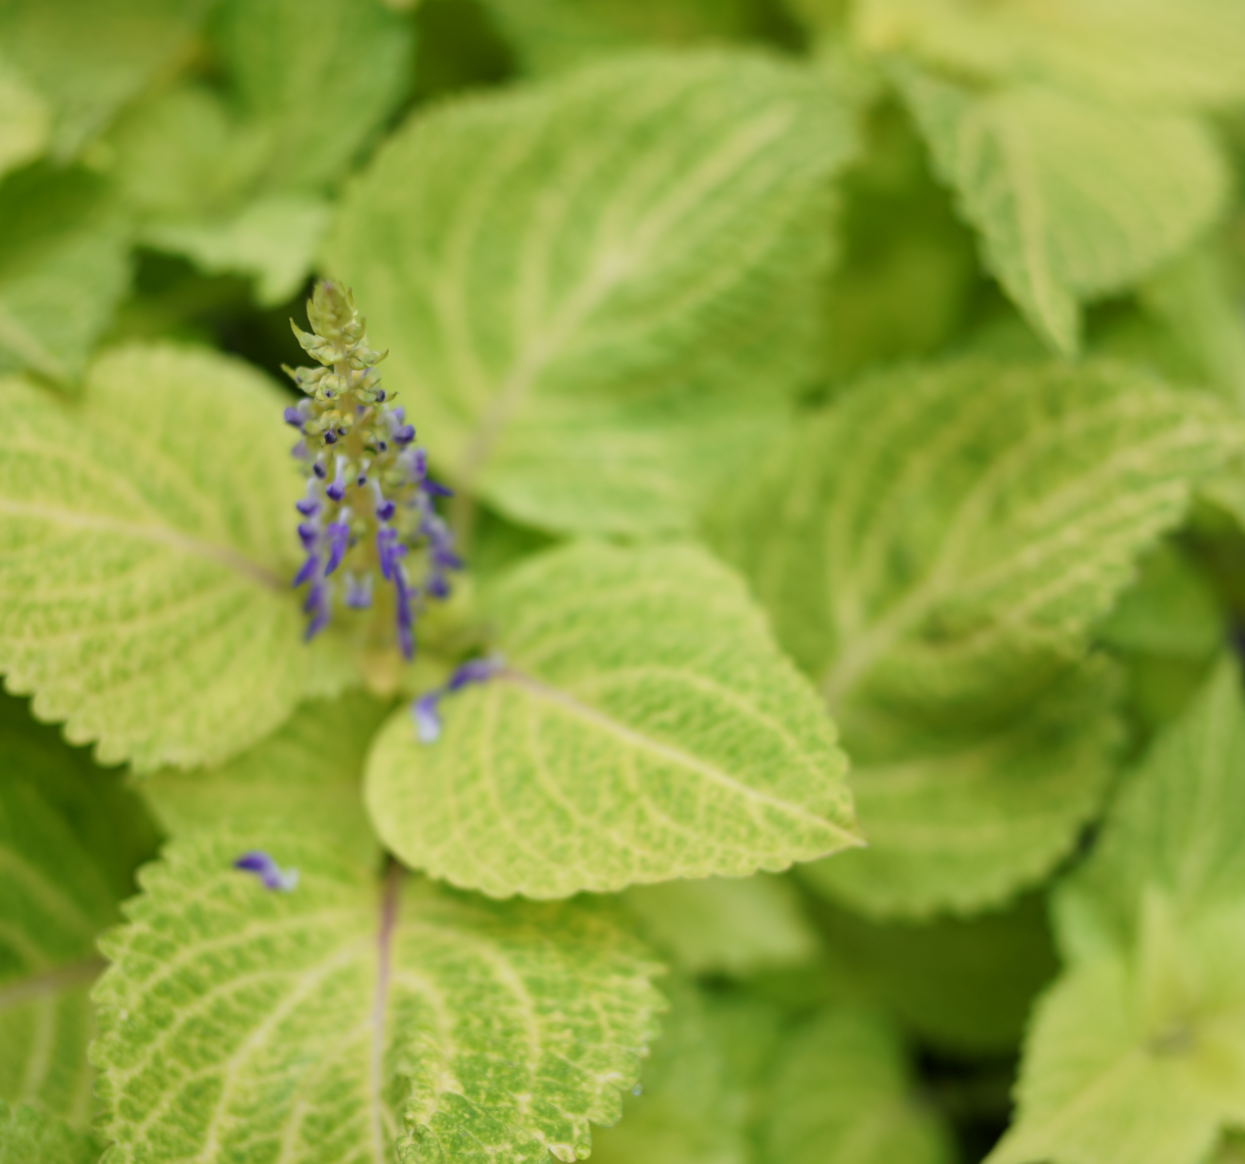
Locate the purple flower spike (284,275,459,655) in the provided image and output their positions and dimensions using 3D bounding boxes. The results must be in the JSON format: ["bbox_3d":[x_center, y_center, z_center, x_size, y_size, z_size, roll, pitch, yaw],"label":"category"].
[{"bbox_3d":[-0.051,-0.021,0.467,0.033,0.082,0.033,-2,36,0],"label":"purple flower spike"}]

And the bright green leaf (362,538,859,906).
[{"bbox_3d":[0.005,0.033,0.469,0.088,0.024,0.081,25,68,17],"label":"bright green leaf"}]

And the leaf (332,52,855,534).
[{"bbox_3d":[0.001,-0.075,0.529,0.109,0.030,0.133,41,70,7],"label":"leaf"}]

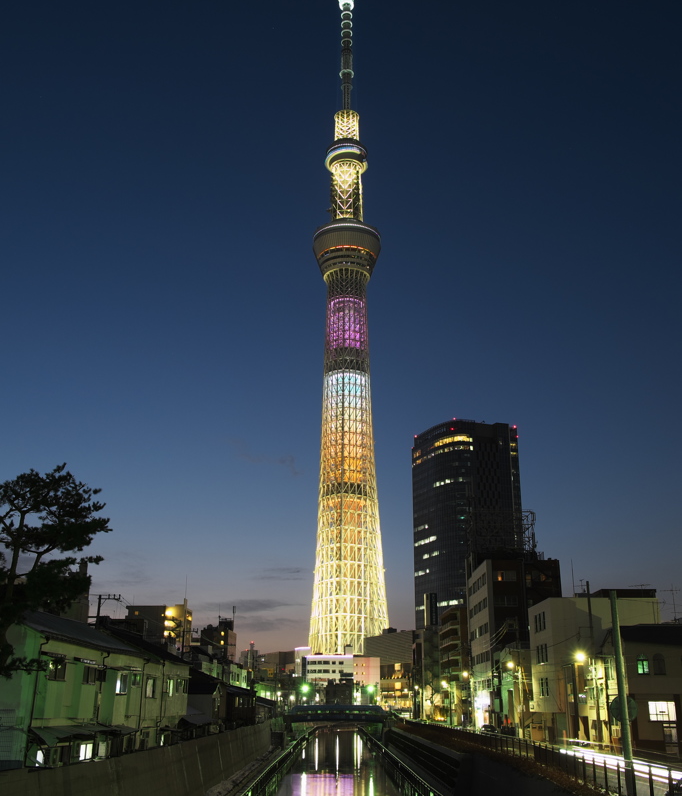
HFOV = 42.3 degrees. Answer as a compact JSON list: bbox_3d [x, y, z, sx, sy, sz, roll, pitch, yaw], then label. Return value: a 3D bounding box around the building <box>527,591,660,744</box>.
[{"bbox_3d":[22.520,23.812,78.267,9.300,12.300,8.600,0,-19,1],"label":"building"}]

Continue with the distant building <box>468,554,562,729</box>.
[{"bbox_3d":[22.701,32.330,115.478,8.800,20.300,17.500,0,-19,1],"label":"distant building"}]

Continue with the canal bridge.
[{"bbox_3d":[-0.918,72.100,201.502,24.000,4.200,10.000,0,-19,0],"label":"canal bridge"}]

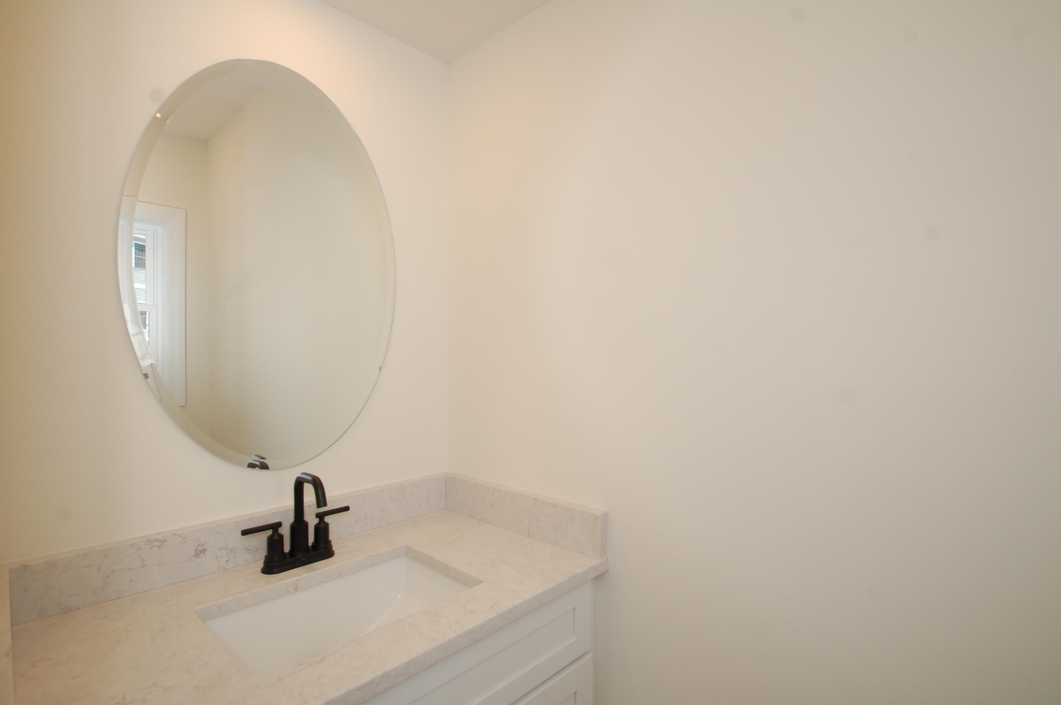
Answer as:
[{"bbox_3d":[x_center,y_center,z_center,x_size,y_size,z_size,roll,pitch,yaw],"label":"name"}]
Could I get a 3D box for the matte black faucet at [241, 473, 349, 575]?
[{"bbox_3d":[-0.479,0.365,1.083,0.150,0.202,0.236,0,-1,43],"label":"matte black faucet"}]

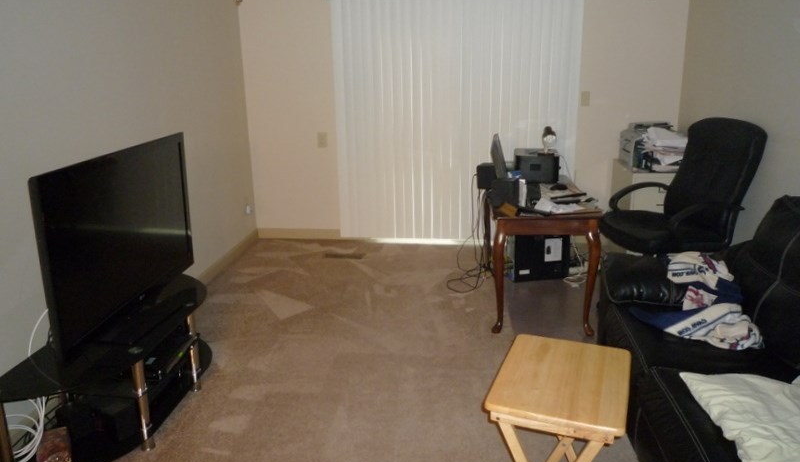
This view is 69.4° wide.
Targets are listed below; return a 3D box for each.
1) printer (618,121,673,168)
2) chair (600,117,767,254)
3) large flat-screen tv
[{"bbox_3d":[1.961,-0.653,4.465,0.420,0.300,0.420,1,16,6],"label":"printer"},{"bbox_3d":[1.776,-0.128,3.820,0.700,1.150,0.650,-6,17,-17],"label":"chair"},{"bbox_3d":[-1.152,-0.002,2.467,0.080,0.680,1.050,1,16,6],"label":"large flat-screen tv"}]

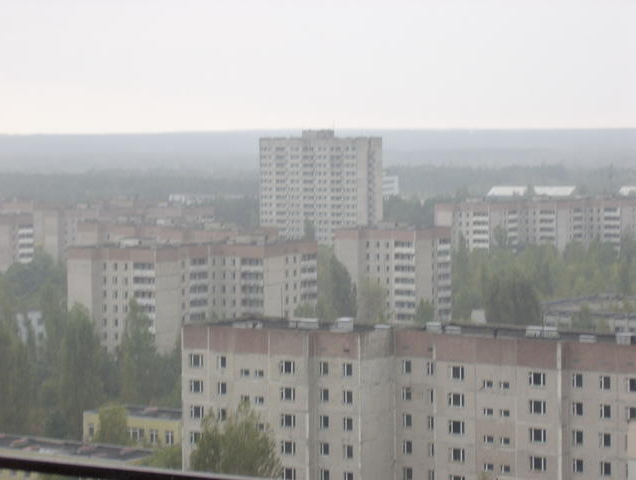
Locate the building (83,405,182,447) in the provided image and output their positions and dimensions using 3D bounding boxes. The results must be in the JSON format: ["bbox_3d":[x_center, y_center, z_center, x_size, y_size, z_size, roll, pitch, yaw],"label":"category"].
[{"bbox_3d":[-27.140,30.820,264.640,17.500,7.500,10.500,2,4,28],"label":"building"}]

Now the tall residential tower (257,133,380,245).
[{"bbox_3d":[0.890,-12.970,588.450,38.000,51.000,19.000,2,4,28],"label":"tall residential tower"}]

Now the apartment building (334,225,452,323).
[{"bbox_3d":[17.700,11.410,392.660,20.500,28.300,18.000,2,4,29],"label":"apartment building"}]

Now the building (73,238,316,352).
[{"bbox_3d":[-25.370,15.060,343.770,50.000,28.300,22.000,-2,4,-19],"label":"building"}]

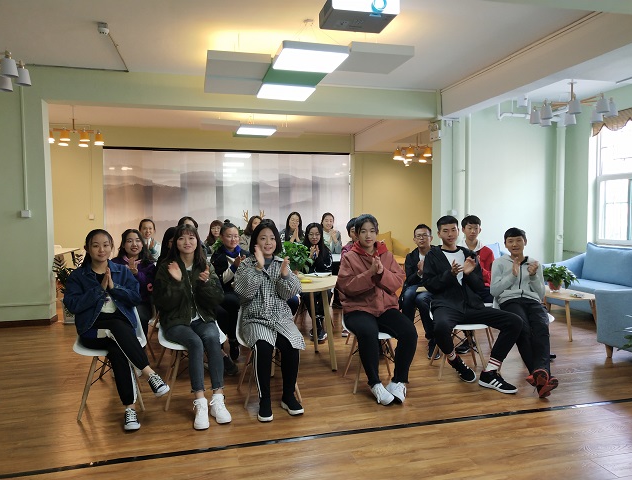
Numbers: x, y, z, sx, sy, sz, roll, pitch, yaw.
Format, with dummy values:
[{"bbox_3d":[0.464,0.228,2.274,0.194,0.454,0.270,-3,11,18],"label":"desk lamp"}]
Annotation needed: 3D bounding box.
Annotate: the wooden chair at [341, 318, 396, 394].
[{"bbox_3d":[0.430,0.722,4.360,0.460,0.810,0.520,-1,3,-7],"label":"wooden chair"}]

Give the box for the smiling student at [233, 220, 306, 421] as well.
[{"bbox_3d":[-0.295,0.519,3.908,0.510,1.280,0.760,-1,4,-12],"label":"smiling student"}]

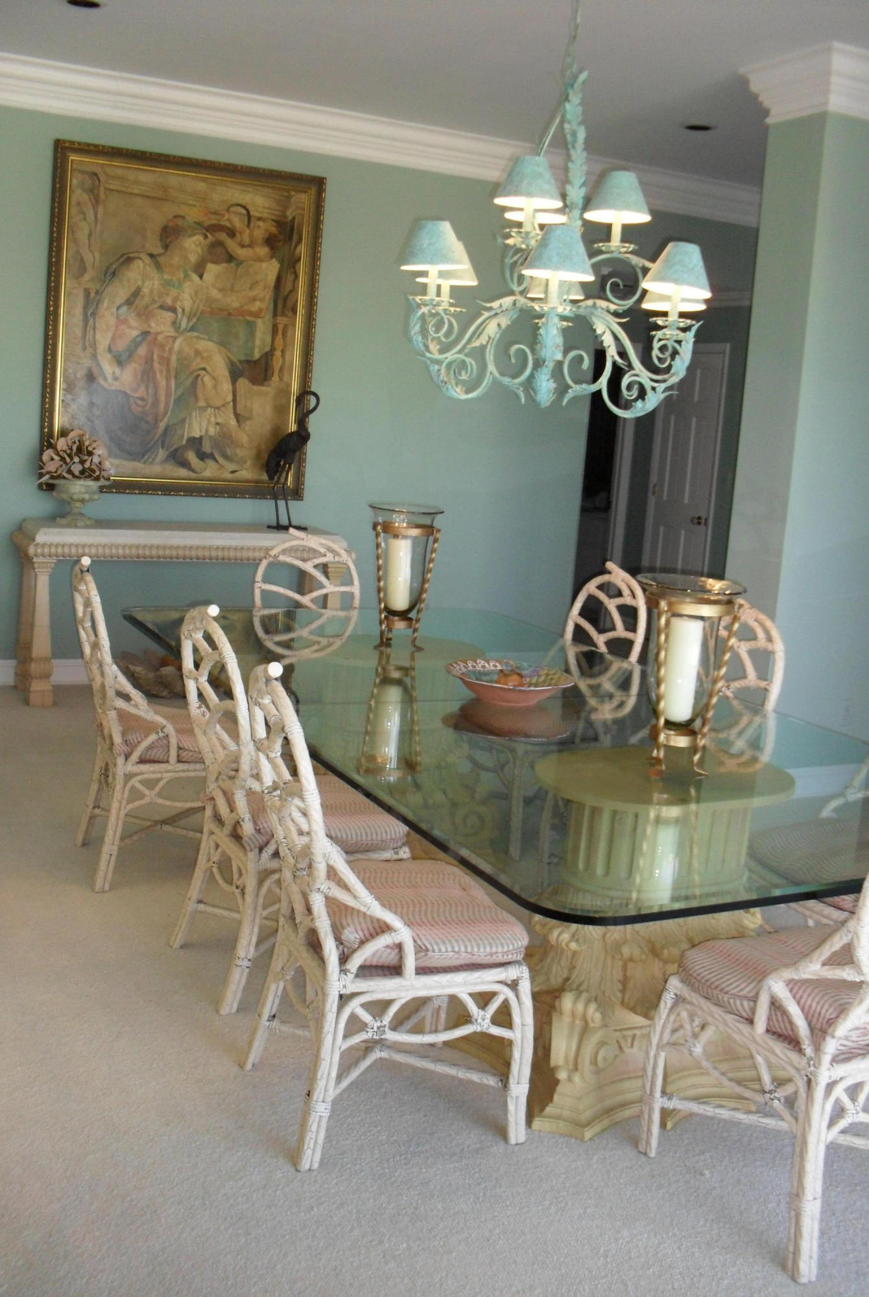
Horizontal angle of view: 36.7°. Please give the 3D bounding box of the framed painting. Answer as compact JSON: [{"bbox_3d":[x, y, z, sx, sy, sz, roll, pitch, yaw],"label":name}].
[{"bbox_3d":[-1.276,-1.615,6.712,1.375,1.680,0.060,-1,14,-25],"label":"framed painting"}]

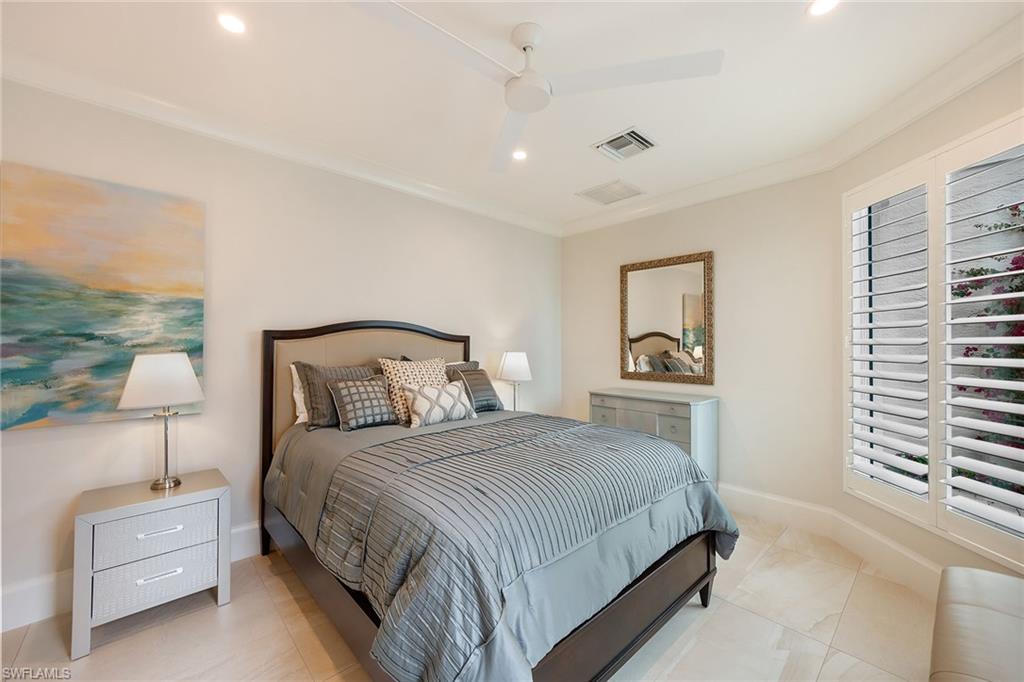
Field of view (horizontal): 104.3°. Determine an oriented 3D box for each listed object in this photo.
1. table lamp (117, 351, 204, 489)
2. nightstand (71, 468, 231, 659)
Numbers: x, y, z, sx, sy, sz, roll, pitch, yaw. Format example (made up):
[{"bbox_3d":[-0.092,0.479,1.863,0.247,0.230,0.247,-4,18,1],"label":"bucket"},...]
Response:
[{"bbox_3d":[-1.860,0.425,2.127,0.347,0.712,0.306,0,-1,-43],"label":"table lamp"},{"bbox_3d":[-1.858,1.090,2.091,0.573,0.625,0.420,0,-1,-43],"label":"nightstand"}]

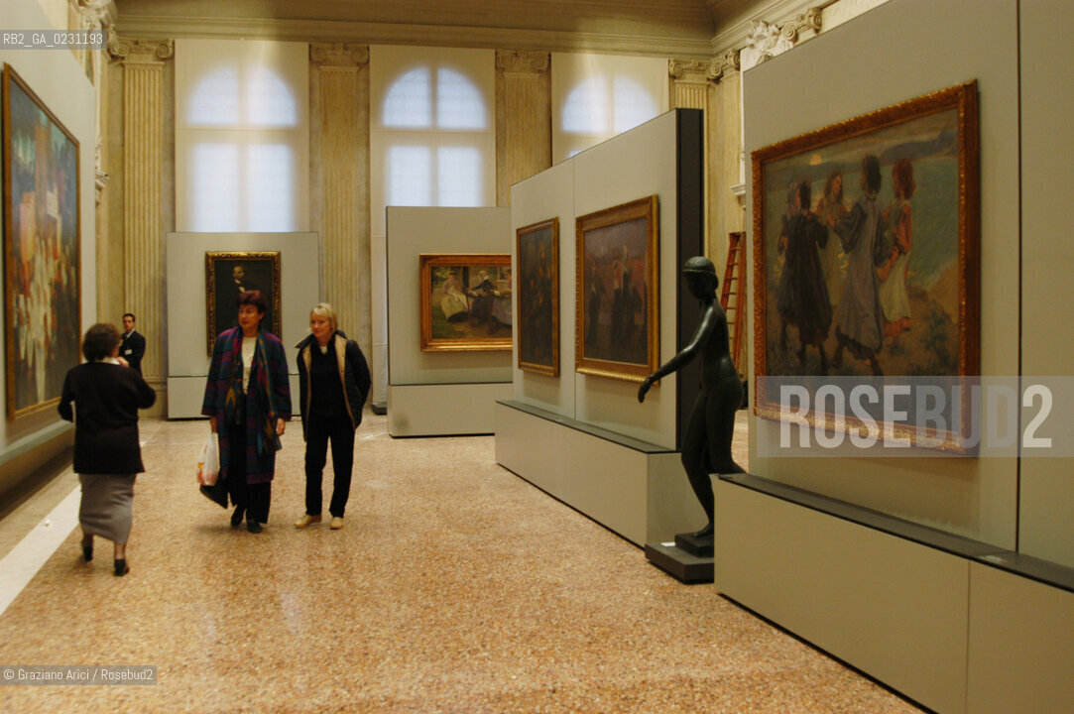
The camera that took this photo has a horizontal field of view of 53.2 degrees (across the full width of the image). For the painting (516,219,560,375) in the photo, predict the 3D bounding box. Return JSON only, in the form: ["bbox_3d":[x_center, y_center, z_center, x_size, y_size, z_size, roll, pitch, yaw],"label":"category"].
[{"bbox_3d":[0.015,-0.591,10.847,0.070,1.492,1.507,-1,2,-15],"label":"painting"}]

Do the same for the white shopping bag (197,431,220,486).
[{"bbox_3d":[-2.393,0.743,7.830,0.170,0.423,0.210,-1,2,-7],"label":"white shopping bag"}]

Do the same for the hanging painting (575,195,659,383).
[{"bbox_3d":[0.618,-0.514,8.537,0.080,1.330,1.867,-1,2,-15],"label":"hanging painting"}]

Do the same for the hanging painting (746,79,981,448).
[{"bbox_3d":[1.450,-0.365,5.027,0.070,1.460,1.740,-1,2,-16],"label":"hanging painting"}]

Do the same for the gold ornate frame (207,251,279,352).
[{"bbox_3d":[-4.501,-0.798,16.502,1.118,1.634,0.100,-1,2,-12],"label":"gold ornate frame"}]

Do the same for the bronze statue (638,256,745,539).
[{"bbox_3d":[1.031,0.251,6.760,0.740,1.765,0.450,-1,2,-10],"label":"bronze statue"}]

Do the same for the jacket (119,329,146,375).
[{"bbox_3d":[-5.164,0.014,13.714,0.470,0.750,0.280,1,2,25],"label":"jacket"}]

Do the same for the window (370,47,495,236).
[{"bbox_3d":[-1.677,-3.455,17.335,2.025,3.039,0.200,-1,2,-12],"label":"window"}]

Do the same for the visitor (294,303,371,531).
[{"bbox_3d":[-1.513,0.432,7.974,0.530,1.651,0.370,0,2,9],"label":"visitor"}]

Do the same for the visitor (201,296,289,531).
[{"bbox_3d":[-2.174,0.393,8.055,0.600,1.787,0.450,-1,2,-15],"label":"visitor"}]

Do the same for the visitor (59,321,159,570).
[{"bbox_3d":[-2.736,0.556,6.836,0.560,1.560,0.450,-1,2,-12],"label":"visitor"}]

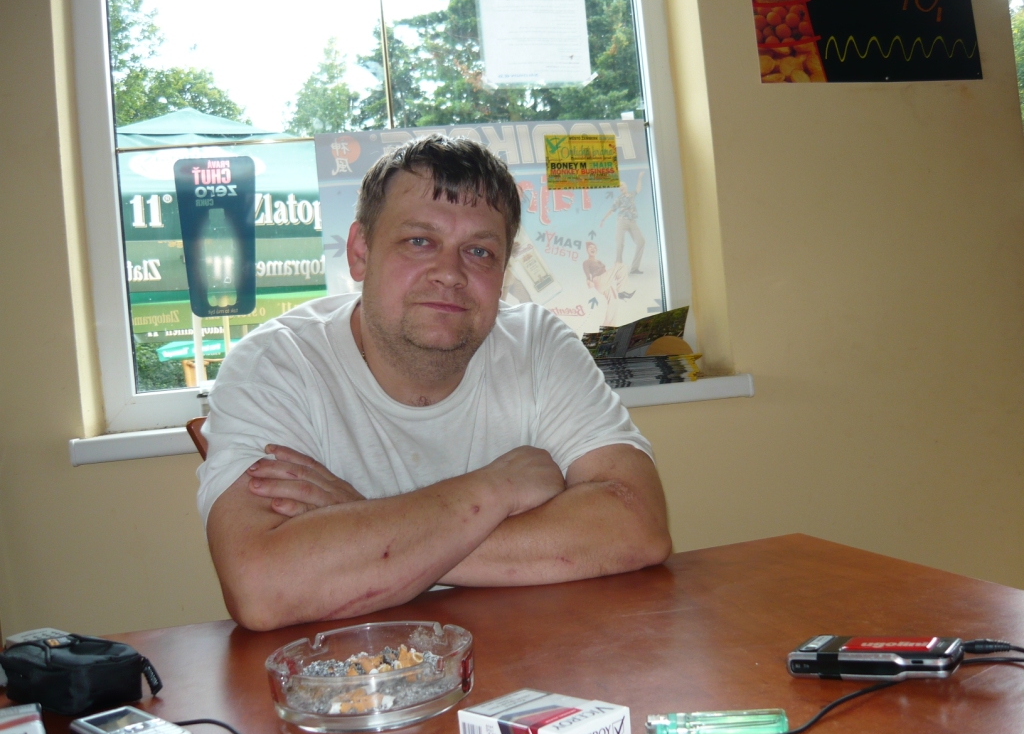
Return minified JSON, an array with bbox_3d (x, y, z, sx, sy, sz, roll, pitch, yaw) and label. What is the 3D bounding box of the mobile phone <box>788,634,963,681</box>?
[{"bbox_3d":[0.255,0.204,0.686,0.109,0.018,0.047,-5,-2,22],"label":"mobile phone"}]

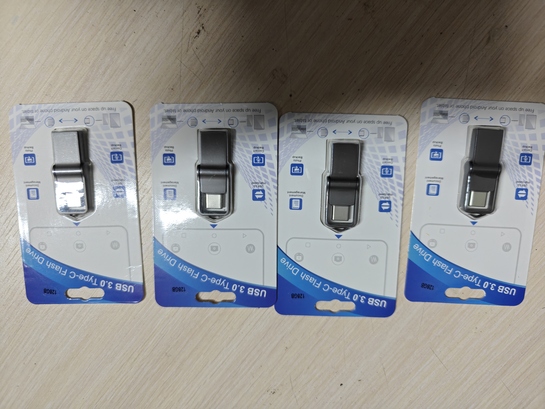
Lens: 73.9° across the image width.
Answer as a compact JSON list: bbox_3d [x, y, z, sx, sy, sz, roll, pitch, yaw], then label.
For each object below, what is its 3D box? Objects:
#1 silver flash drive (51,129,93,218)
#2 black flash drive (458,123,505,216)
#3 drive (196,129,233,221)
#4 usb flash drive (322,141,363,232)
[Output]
[{"bbox_3d":[-0.108,-0.015,0.193,0.017,0.007,0.047,-1,96,1],"label":"silver flash drive"},{"bbox_3d":[0.111,-0.016,0.191,0.017,0.007,0.047,1,96,0],"label":"black flash drive"},{"bbox_3d":[-0.031,-0.015,0.192,0.017,0.007,0.047,1,96,1],"label":"drive"},{"bbox_3d":[0.038,-0.009,0.192,0.017,0.007,0.047,1,96,1],"label":"usb flash drive"}]

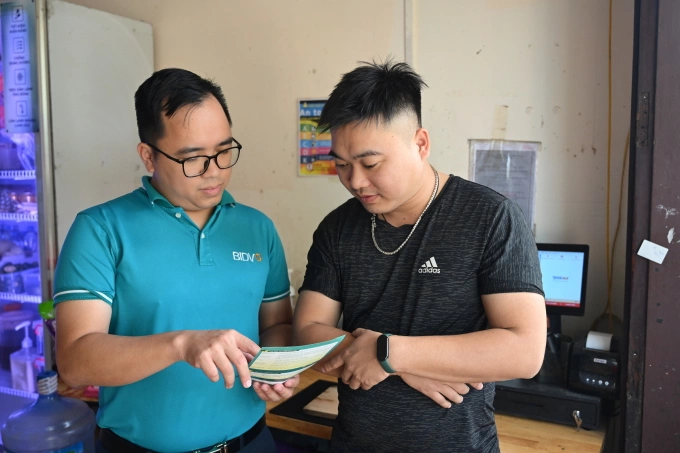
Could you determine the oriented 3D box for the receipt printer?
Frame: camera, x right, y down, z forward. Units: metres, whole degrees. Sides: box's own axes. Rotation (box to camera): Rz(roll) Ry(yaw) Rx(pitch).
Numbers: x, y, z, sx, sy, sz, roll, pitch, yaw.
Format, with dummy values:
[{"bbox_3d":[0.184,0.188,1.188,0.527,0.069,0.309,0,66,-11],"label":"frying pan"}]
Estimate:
[{"bbox_3d":[0.819,0.416,1.979,0.160,0.150,0.200,3,6,38],"label":"receipt printer"}]

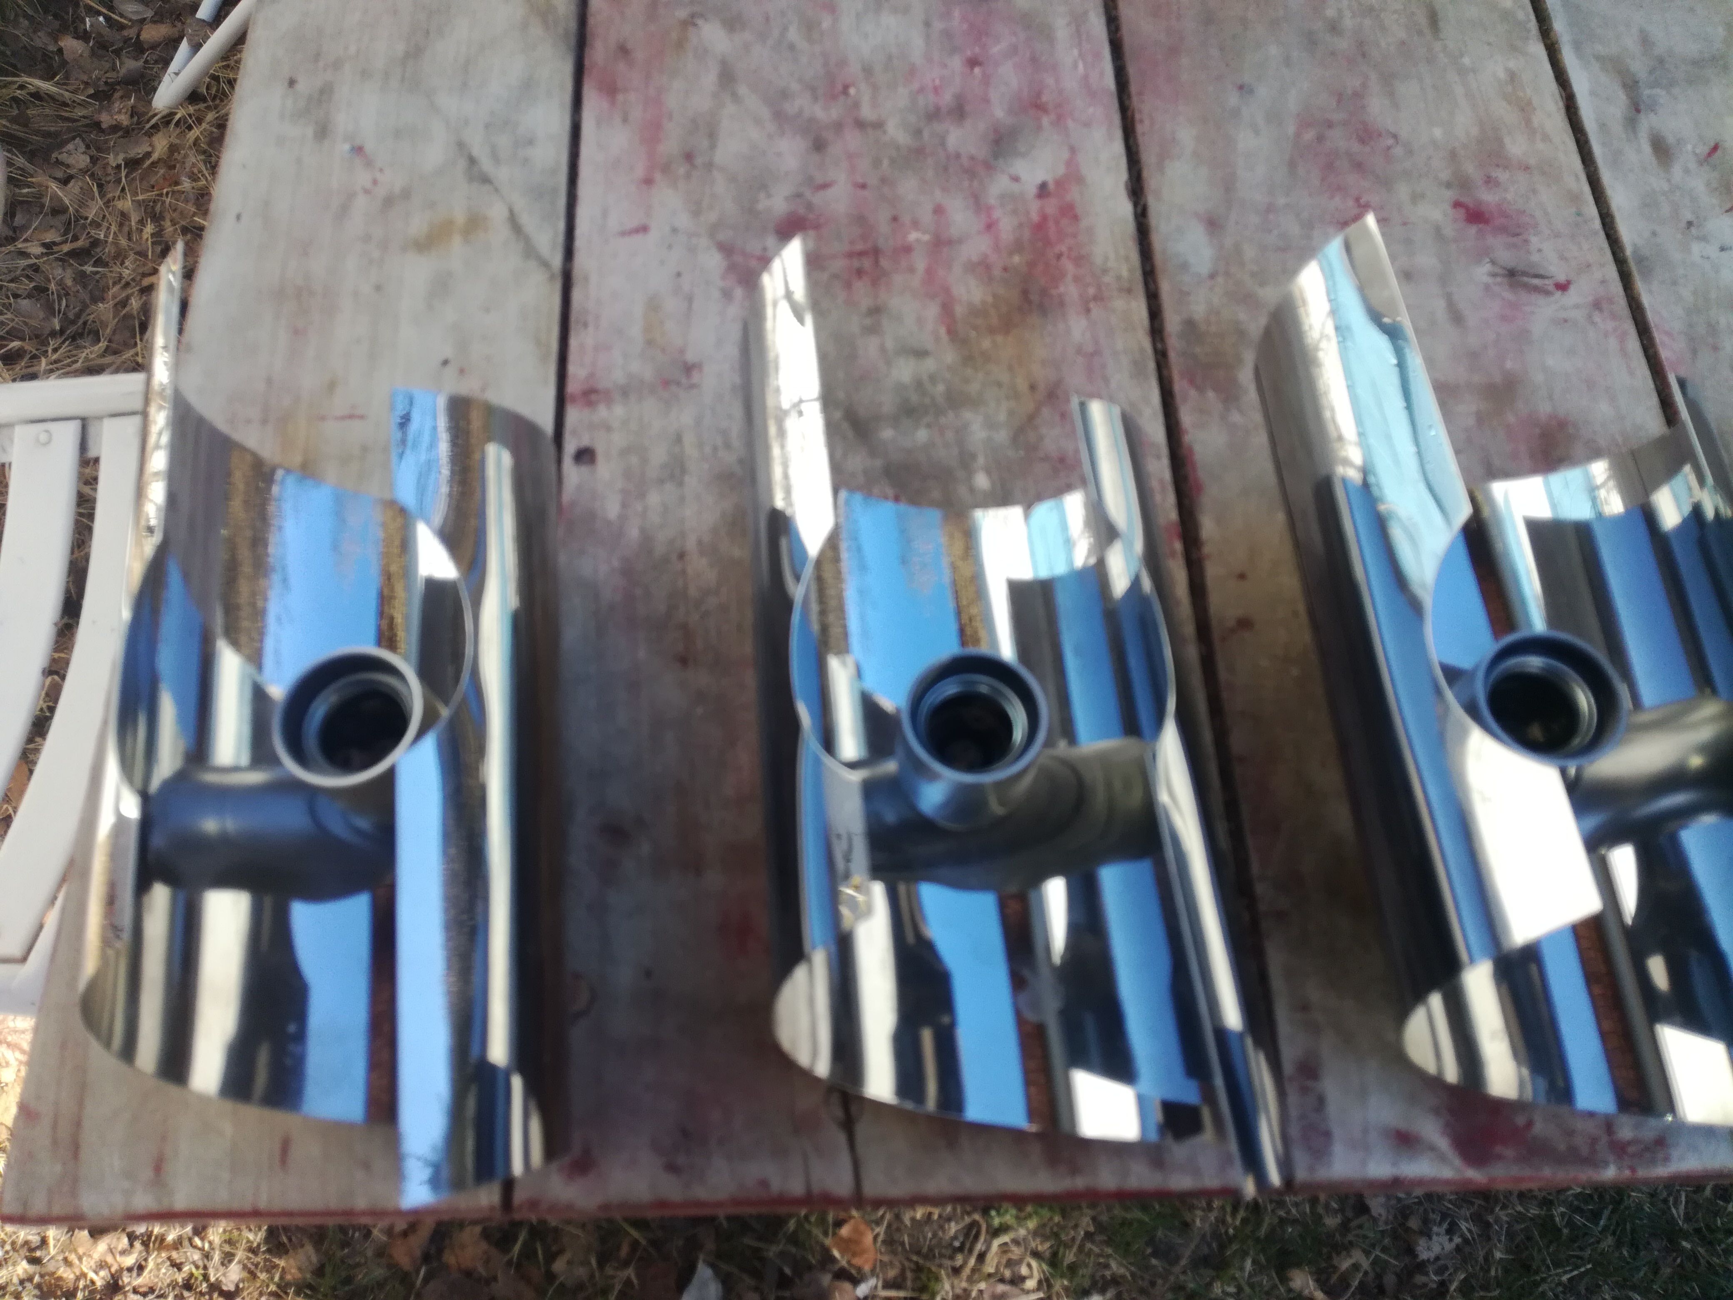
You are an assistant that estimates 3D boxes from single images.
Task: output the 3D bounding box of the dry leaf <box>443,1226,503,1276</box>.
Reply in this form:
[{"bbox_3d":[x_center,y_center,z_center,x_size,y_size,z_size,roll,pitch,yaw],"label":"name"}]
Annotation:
[{"bbox_3d":[-0.319,0.488,1.095,0.050,0.015,0.043,-2,67,1],"label":"dry leaf"}]

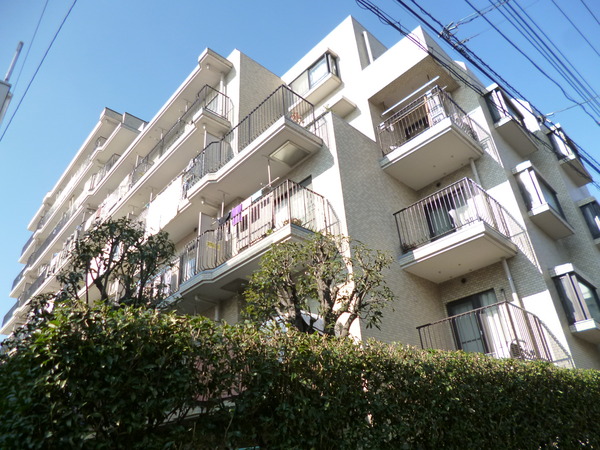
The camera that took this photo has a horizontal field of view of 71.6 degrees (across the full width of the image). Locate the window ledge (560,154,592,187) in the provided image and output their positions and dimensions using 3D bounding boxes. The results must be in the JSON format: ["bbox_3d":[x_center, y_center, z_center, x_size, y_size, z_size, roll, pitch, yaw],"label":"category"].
[{"bbox_3d":[8.667,-1.662,13.000,1.735,0.157,0.421,24,-40,-38],"label":"window ledge"}]

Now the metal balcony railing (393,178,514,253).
[{"bbox_3d":[3.573,0.101,9.847,1.660,1.140,1.980,22,-38,-39],"label":"metal balcony railing"}]

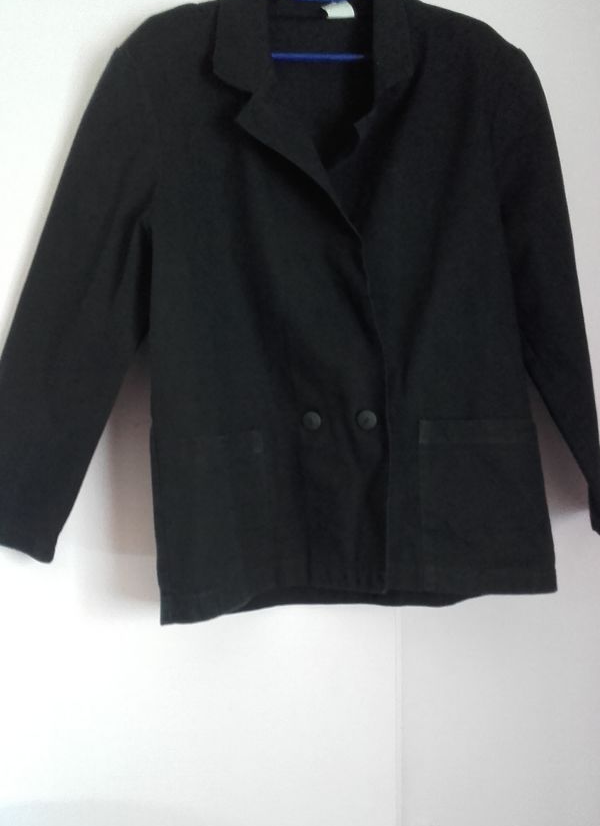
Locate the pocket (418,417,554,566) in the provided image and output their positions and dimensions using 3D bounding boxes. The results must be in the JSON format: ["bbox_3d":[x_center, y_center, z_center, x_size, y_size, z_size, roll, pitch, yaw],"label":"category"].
[{"bbox_3d":[0.224,0.096,1.005,0.157,0.178,0.020,-2,0,-7],"label":"pocket"}]

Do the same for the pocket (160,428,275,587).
[{"bbox_3d":[-0.098,0.110,0.965,0.138,0.178,0.022,-4,0,-12],"label":"pocket"}]

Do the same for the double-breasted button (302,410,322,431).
[{"bbox_3d":[0.015,0.009,0.980,0.023,0.023,0.008,0,0,-6],"label":"double-breasted button"}]

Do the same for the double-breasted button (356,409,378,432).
[{"bbox_3d":[0.080,0.009,0.985,0.024,0.024,0.008,0,0,-6],"label":"double-breasted button"}]

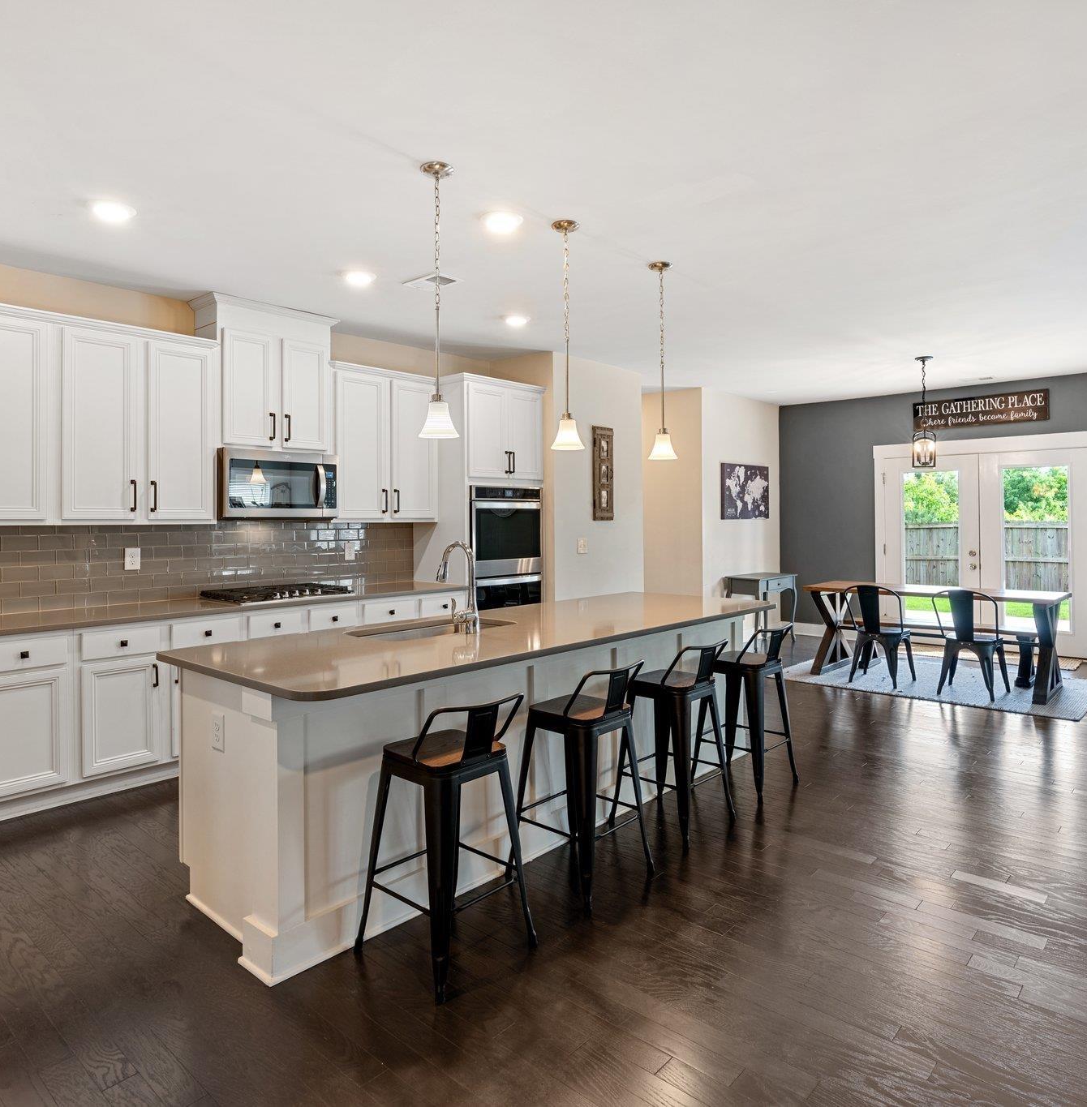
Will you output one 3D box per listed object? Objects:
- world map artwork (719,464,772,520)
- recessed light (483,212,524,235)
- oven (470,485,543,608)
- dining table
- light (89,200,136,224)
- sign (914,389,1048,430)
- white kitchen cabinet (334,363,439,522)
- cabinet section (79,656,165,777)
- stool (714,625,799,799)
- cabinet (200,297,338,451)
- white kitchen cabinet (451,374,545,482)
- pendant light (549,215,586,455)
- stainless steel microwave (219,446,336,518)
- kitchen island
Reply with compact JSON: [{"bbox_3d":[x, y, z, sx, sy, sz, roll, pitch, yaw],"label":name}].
[{"bbox_3d":[2.323,-0.696,8.411,0.030,0.623,1.150,2,3,42],"label":"world map artwork"},{"bbox_3d":[-0.188,-1.514,3.395,0.190,0.030,0.190,0,2,0],"label":"recessed light"},{"bbox_3d":[-0.476,0.130,5.864,0.620,1.280,0.740,1,2,42],"label":"oven"},{"bbox_3d":[3.260,0.694,6.247,1.890,0.770,0.750,1,2,42],"label":"dining table"},{"bbox_3d":[-1.881,-1.493,3.227,0.190,0.030,0.190,1,2,42],"label":"light"},{"bbox_3d":[4.472,-1.458,7.583,1.220,0.303,0.033,2,3,42],"label":"sign"},{"bbox_3d":[-1.218,-0.761,5.374,0.355,1.070,0.910,2,3,42],"label":"white kitchen cabinet"},{"bbox_3d":[-2.342,0.819,3.957,0.500,0.569,0.376,1,2,43],"label":"cabinet section"},{"bbox_3d":[1.042,0.775,3.813,0.410,0.825,0.420,2,3,42],"label":"stool"},{"bbox_3d":[-1.784,-1.103,4.752,0.365,0.905,0.810,2,3,42],"label":"cabinet"},{"bbox_3d":[-0.503,-0.943,5.905,0.665,0.764,0.899,1,2,42],"label":"white kitchen cabinet"},{"bbox_3d":[0.109,-1.006,3.413,0.158,1.026,0.158,0,2,0],"label":"pendant light"},{"bbox_3d":[-1.752,-0.426,4.711,0.420,0.408,0.754,1,2,42],"label":"stainless steel microwave"},{"bbox_3d":[-0.047,0.767,3.400,1.030,0.890,2.890,2,3,42],"label":"kitchen island"}]

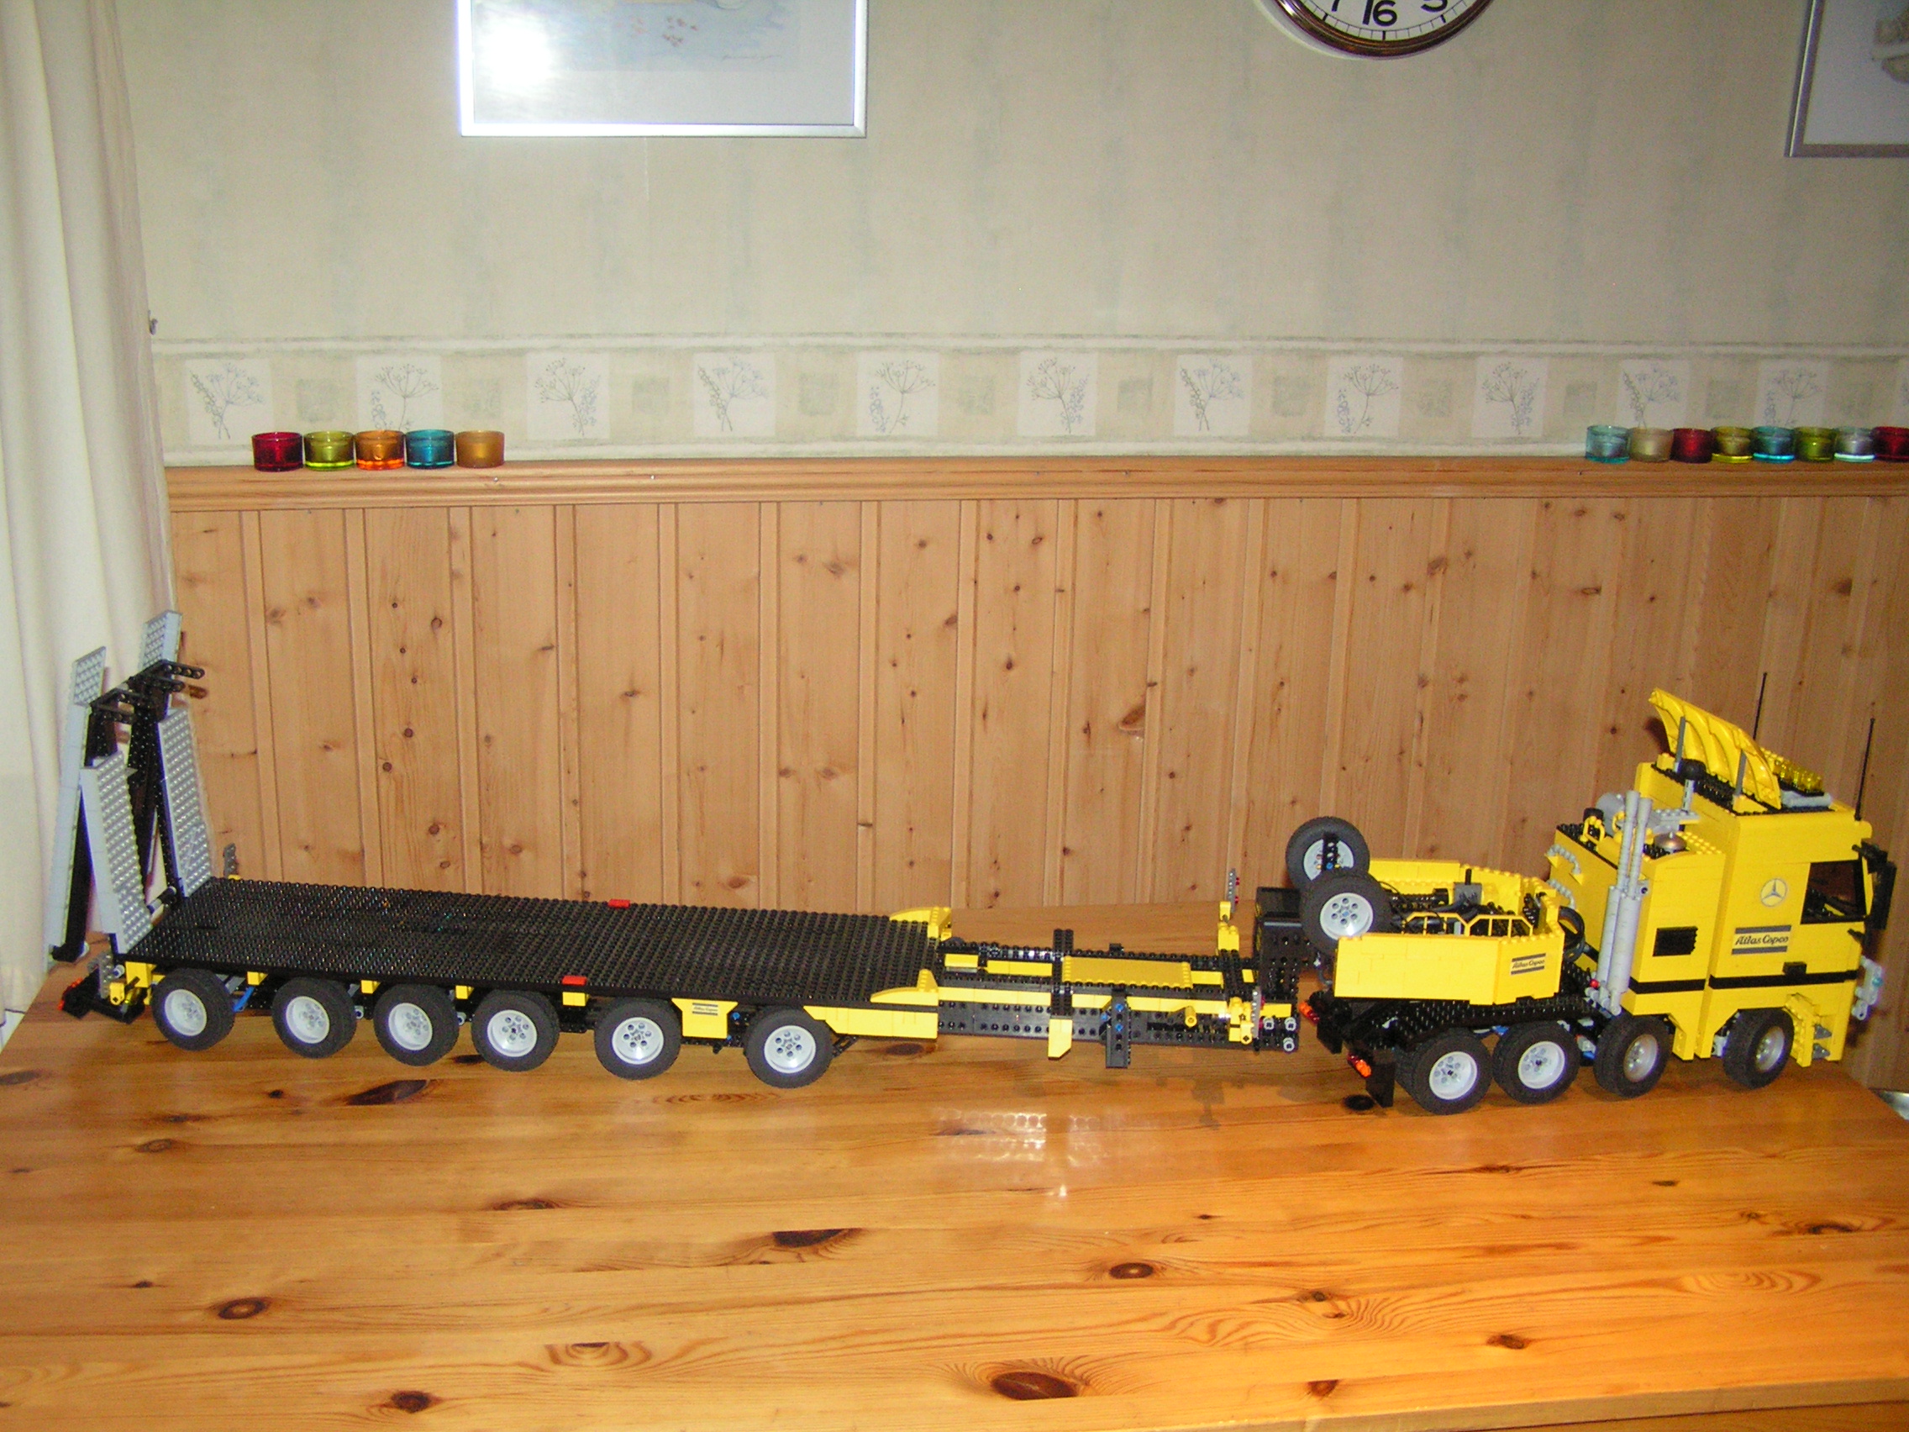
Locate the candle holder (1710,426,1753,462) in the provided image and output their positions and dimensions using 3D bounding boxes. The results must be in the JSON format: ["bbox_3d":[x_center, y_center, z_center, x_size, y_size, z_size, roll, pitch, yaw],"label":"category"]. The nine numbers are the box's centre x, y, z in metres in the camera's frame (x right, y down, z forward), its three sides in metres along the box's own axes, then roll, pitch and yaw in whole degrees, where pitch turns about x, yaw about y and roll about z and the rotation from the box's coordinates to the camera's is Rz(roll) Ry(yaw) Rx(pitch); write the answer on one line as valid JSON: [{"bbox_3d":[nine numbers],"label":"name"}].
[{"bbox_3d":[0.896,-0.312,2.414,0.050,0.036,0.050,-1,16,-10],"label":"candle holder"}]

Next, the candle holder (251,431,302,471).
[{"bbox_3d":[-0.689,-0.269,2.134,0.049,0.034,0.049,-1,18,-9],"label":"candle holder"}]

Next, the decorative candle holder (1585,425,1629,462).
[{"bbox_3d":[0.743,-0.308,2.382,0.050,0.036,0.050,-1,16,-10],"label":"decorative candle holder"}]

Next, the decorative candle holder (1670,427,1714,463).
[{"bbox_3d":[0.849,-0.312,2.413,0.049,0.034,0.049,-1,18,-9],"label":"decorative candle holder"}]

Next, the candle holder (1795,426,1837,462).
[{"bbox_3d":[1.001,-0.317,2.438,0.049,0.034,0.049,-1,18,-9],"label":"candle holder"}]

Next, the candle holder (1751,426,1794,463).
[{"bbox_3d":[0.949,-0.313,2.426,0.050,0.036,0.050,-1,16,-10],"label":"candle holder"}]

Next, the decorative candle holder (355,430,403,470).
[{"bbox_3d":[-0.587,-0.272,2.142,0.050,0.036,0.050,-1,16,-10],"label":"decorative candle holder"}]

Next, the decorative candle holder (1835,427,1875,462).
[{"bbox_3d":[1.052,-0.316,2.449,0.050,0.036,0.050,-1,16,-10],"label":"decorative candle holder"}]

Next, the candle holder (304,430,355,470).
[{"bbox_3d":[-0.639,-0.272,2.142,0.049,0.034,0.049,-1,18,-9],"label":"candle holder"}]

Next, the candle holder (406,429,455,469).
[{"bbox_3d":[-0.540,-0.276,2.158,0.049,0.034,0.049,-1,18,-9],"label":"candle holder"}]

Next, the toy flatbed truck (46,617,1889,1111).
[{"bbox_3d":[0.013,0.108,1.557,1.370,0.303,0.213,2,16,0],"label":"toy flatbed truck"}]

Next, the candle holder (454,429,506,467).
[{"bbox_3d":[-0.488,-0.274,2.159,0.050,0.036,0.050,-1,16,-10],"label":"candle holder"}]

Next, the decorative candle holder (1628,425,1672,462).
[{"bbox_3d":[0.797,-0.312,2.404,0.049,0.034,0.049,-1,18,-9],"label":"decorative candle holder"}]

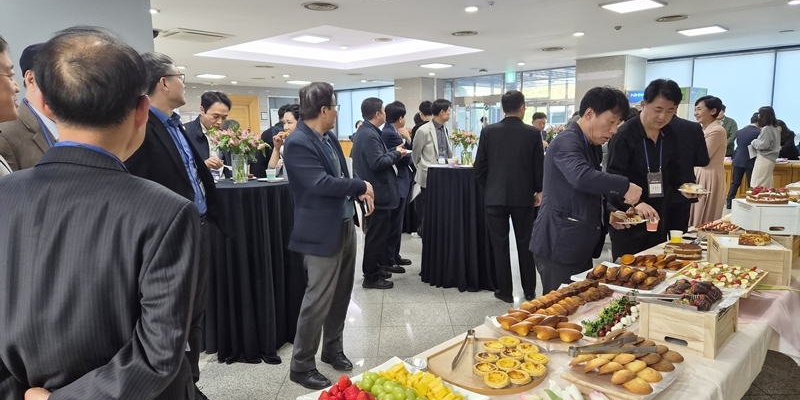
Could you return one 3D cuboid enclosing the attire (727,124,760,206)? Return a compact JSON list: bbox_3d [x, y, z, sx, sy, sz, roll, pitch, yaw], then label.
[{"bbox_3d":[6.332,-0.655,9.755,0.600,1.450,0.550,3,8,24],"label":"attire"}]

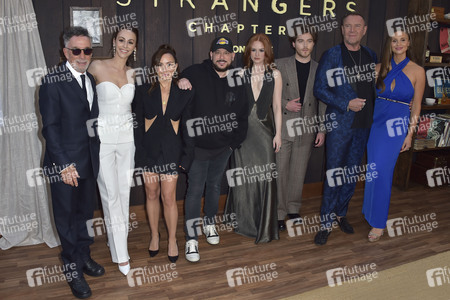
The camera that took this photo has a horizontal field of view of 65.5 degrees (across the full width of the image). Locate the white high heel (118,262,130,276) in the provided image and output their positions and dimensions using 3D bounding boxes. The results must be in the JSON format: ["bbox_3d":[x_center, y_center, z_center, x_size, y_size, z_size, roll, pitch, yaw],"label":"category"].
[{"bbox_3d":[-0.765,0.837,2.648,0.080,0.120,0.230,-4,13,-21],"label":"white high heel"}]

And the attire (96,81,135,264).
[{"bbox_3d":[-0.798,0.187,2.575,0.310,1.380,0.300,-5,14,-24],"label":"attire"}]

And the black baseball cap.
[{"bbox_3d":[-0.019,-0.790,2.630,0.178,0.130,0.260,2,12,1],"label":"black baseball cap"}]

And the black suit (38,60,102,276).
[{"bbox_3d":[-1.040,0.159,2.436,0.480,1.470,0.340,-10,17,-41],"label":"black suit"}]

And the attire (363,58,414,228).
[{"bbox_3d":[1.458,-0.016,3.140,0.400,1.520,0.320,8,14,29],"label":"attire"}]

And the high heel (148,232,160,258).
[{"bbox_3d":[-0.580,0.768,2.896,0.080,0.130,0.220,1,12,0],"label":"high heel"}]

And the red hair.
[{"bbox_3d":[0.282,-0.805,2.899,0.250,0.310,0.250,2,13,7],"label":"red hair"}]

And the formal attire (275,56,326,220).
[{"bbox_3d":[0.729,-0.098,3.426,0.510,1.540,0.310,1,13,2],"label":"formal attire"}]

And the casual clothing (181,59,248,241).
[{"bbox_3d":[-0.084,0.026,2.921,0.570,1.500,0.400,-1,13,-9],"label":"casual clothing"}]

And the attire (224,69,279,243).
[{"bbox_3d":[0.243,0.048,3.092,0.460,1.490,0.420,2,13,6],"label":"attire"}]

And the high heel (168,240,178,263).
[{"bbox_3d":[-0.412,0.799,2.836,0.078,0.120,0.220,-1,13,-6],"label":"high heel"}]

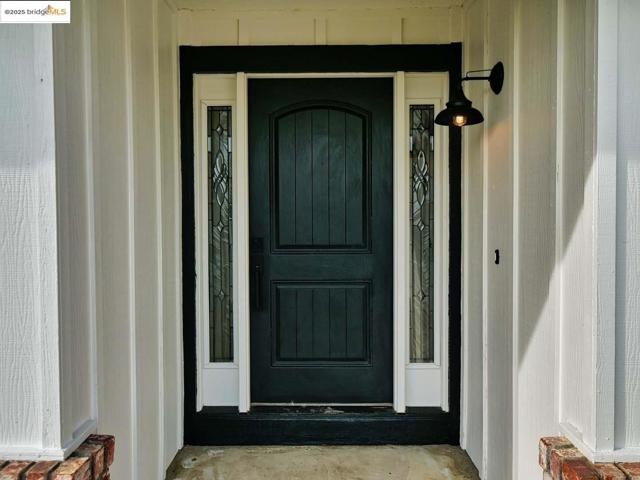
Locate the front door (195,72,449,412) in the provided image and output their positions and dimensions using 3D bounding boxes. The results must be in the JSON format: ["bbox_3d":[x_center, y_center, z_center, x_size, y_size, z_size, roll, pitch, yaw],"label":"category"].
[{"bbox_3d":[0.011,0.022,3.131,1.506,2.018,0.119,0,1,1],"label":"front door"}]

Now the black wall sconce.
[{"bbox_3d":[0.678,-0.669,2.372,0.296,0.295,0.228,0,1,1],"label":"black wall sconce"}]

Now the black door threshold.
[{"bbox_3d":[0.013,1.112,3.095,1.609,0.171,0.159,0,1,1],"label":"black door threshold"}]

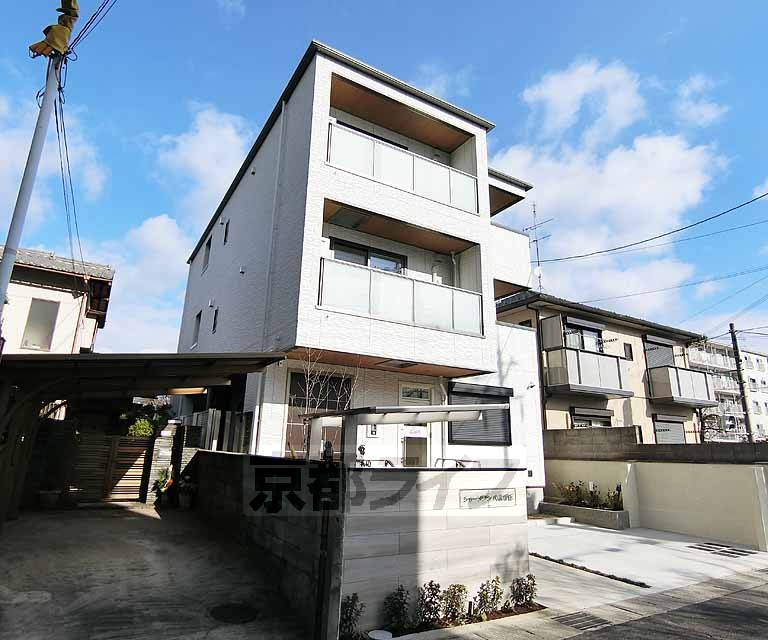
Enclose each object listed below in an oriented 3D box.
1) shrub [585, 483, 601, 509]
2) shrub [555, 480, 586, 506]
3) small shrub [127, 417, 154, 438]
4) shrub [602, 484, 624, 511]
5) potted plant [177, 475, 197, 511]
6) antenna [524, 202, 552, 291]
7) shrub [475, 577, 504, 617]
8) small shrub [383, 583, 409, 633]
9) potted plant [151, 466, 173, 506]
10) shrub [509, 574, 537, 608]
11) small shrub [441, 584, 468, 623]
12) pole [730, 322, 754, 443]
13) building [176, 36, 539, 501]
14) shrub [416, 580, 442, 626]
[{"bbox_3d":[5.015,4.233,10.559,0.370,0.600,0.370,9,-17,-26],"label":"shrub"},{"bbox_3d":[4.015,3.735,9.450,0.620,0.530,0.450,10,-17,-29],"label":"shrub"},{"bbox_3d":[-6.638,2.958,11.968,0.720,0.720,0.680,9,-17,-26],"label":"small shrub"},{"bbox_3d":[4.705,3.639,9.000,0.420,0.520,0.380,10,-17,-29],"label":"shrub"},{"bbox_3d":[-4.364,3.812,9.700,0.430,0.750,0.420,10,-17,-29],"label":"potted plant"},{"bbox_3d":[6.127,-2.898,17.560,0.600,3.900,1.350,14,-20,-37],"label":"antenna"},{"bbox_3d":[1.106,2.937,4.646,0.290,0.380,0.260,9,-17,-26],"label":"shrub"},{"bbox_3d":[0.123,2.719,4.151,0.280,0.380,0.260,1,-16,0],"label":"small shrub"},{"bbox_3d":[-4.992,3.736,9.850,0.470,0.840,0.450,10,-17,-29],"label":"potted plant"},{"bbox_3d":[1.499,2.938,4.750,0.280,0.340,0.260,10,-17,-29],"label":"shrub"},{"bbox_3d":[0.695,2.796,4.330,0.270,0.345,0.250,2,-15,0],"label":"small shrub"},{"bbox_3d":[17.640,4.047,21.488,0.270,8.100,0.270,9,-17,-26],"label":"pole"},{"bbox_3d":[-1.740,0.950,15.200,7.800,9.300,13.500,10,-17,-31],"label":"building"},{"bbox_3d":[0.437,2.725,4.220,0.260,0.390,0.250,2,-15,0],"label":"shrub"}]

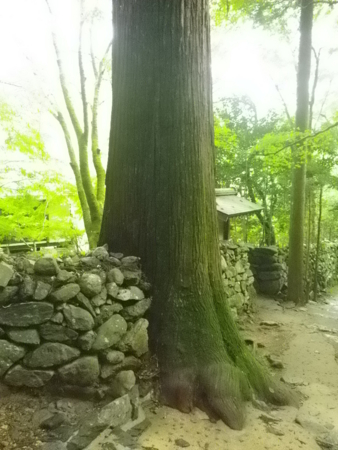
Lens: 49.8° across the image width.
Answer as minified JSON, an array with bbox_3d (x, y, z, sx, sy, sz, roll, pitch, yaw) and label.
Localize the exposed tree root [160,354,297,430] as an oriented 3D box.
[{"bbox_3d":[0.480,1.240,2.840,1.070,0.390,0.650,0,2,-6],"label":"exposed tree root"}]

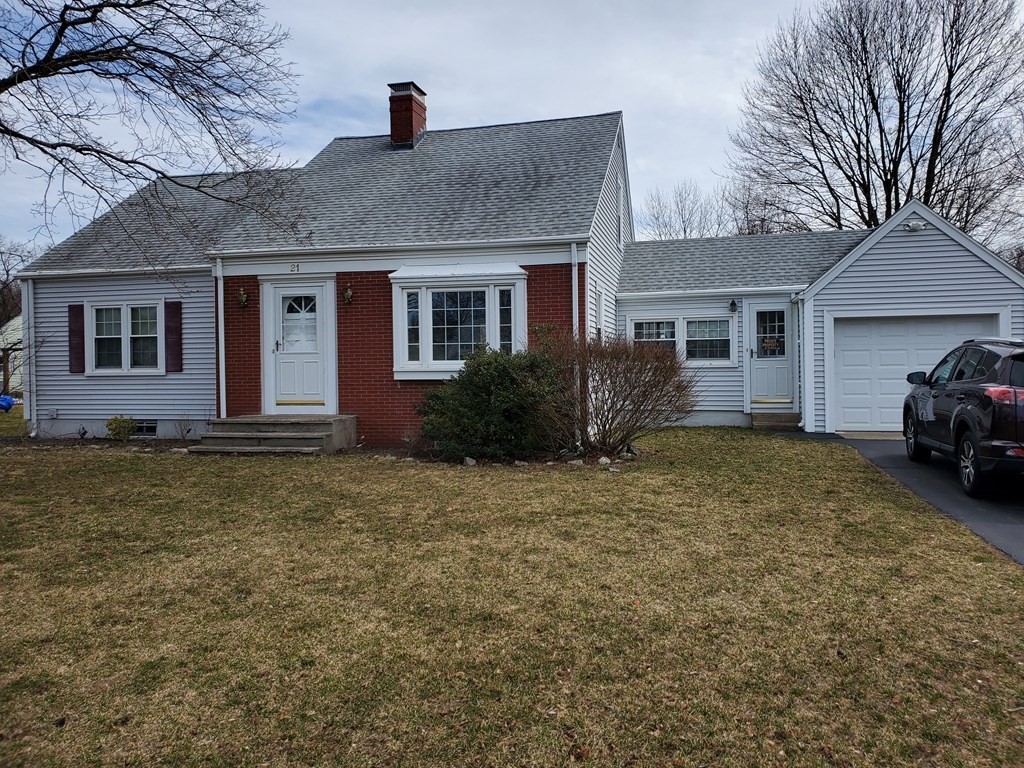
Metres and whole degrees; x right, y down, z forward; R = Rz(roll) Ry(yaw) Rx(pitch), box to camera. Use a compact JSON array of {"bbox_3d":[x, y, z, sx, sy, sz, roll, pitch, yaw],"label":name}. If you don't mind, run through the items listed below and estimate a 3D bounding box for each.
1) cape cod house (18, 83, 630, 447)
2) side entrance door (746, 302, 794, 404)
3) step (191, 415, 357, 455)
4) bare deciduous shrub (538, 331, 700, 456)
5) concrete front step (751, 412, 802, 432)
[{"bbox_3d":[-3.500,-2.834,18.122,12.150,7.650,9.600,0,1,14],"label":"cape cod house"},{"bbox_3d":[5.201,-0.612,15.542,0.860,2.050,0.080,0,1,14],"label":"side entrance door"},{"bbox_3d":[-3.910,0.831,12.859,2.270,0.510,1.620,0,1,14],"label":"step"},{"bbox_3d":[1.601,0.133,11.350,2.300,1.720,2.000,0,1,14],"label":"bare deciduous shrub"},{"bbox_3d":[5.248,0.755,15.227,0.920,0.310,0.750,0,1,14],"label":"concrete front step"}]

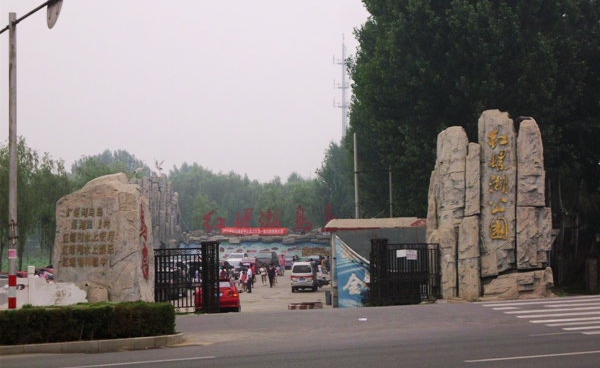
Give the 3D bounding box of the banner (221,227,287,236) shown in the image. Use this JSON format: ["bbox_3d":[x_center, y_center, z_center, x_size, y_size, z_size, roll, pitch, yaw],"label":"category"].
[{"bbox_3d":[-4.557,4.655,124.000,6.400,0.680,0.060,0,-1,0],"label":"banner"}]

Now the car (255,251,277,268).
[{"bbox_3d":[-2.834,6.726,108.000,1.620,1.820,4.100,0,-1,10],"label":"car"}]

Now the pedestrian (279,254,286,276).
[{"bbox_3d":[-1.378,6.566,102.000,0.520,1.670,0.320,0,-1,0],"label":"pedestrian"}]

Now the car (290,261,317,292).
[{"bbox_3d":[0.241,6.075,82.300,1.520,1.880,3.800,0,-1,4],"label":"car"}]

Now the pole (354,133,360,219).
[{"bbox_3d":[3.296,1.725,71.914,0.240,9.200,0.240,-1,-1,0],"label":"pole"}]

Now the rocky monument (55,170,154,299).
[{"bbox_3d":[-7.017,2.112,45.300,3.400,4.850,1.900,0,-1,5],"label":"rocky monument"}]

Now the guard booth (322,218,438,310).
[{"bbox_3d":[3.246,3.165,50.700,4.700,3.500,3.000,0,-1,-8],"label":"guard booth"}]

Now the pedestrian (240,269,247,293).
[{"bbox_3d":[-3.541,6.152,80.000,0.420,1.390,0.300,0,-1,18],"label":"pedestrian"}]

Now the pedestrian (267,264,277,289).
[{"bbox_3d":[-1.897,6.134,84.500,0.550,1.620,0.350,0,-1,0],"label":"pedestrian"}]

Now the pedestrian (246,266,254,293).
[{"bbox_3d":[-3.128,5.966,79.000,0.340,1.720,0.480,0,-1,-15],"label":"pedestrian"}]

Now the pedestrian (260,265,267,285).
[{"bbox_3d":[-2.553,6.418,89.000,0.500,1.510,0.320,0,-1,0],"label":"pedestrian"}]

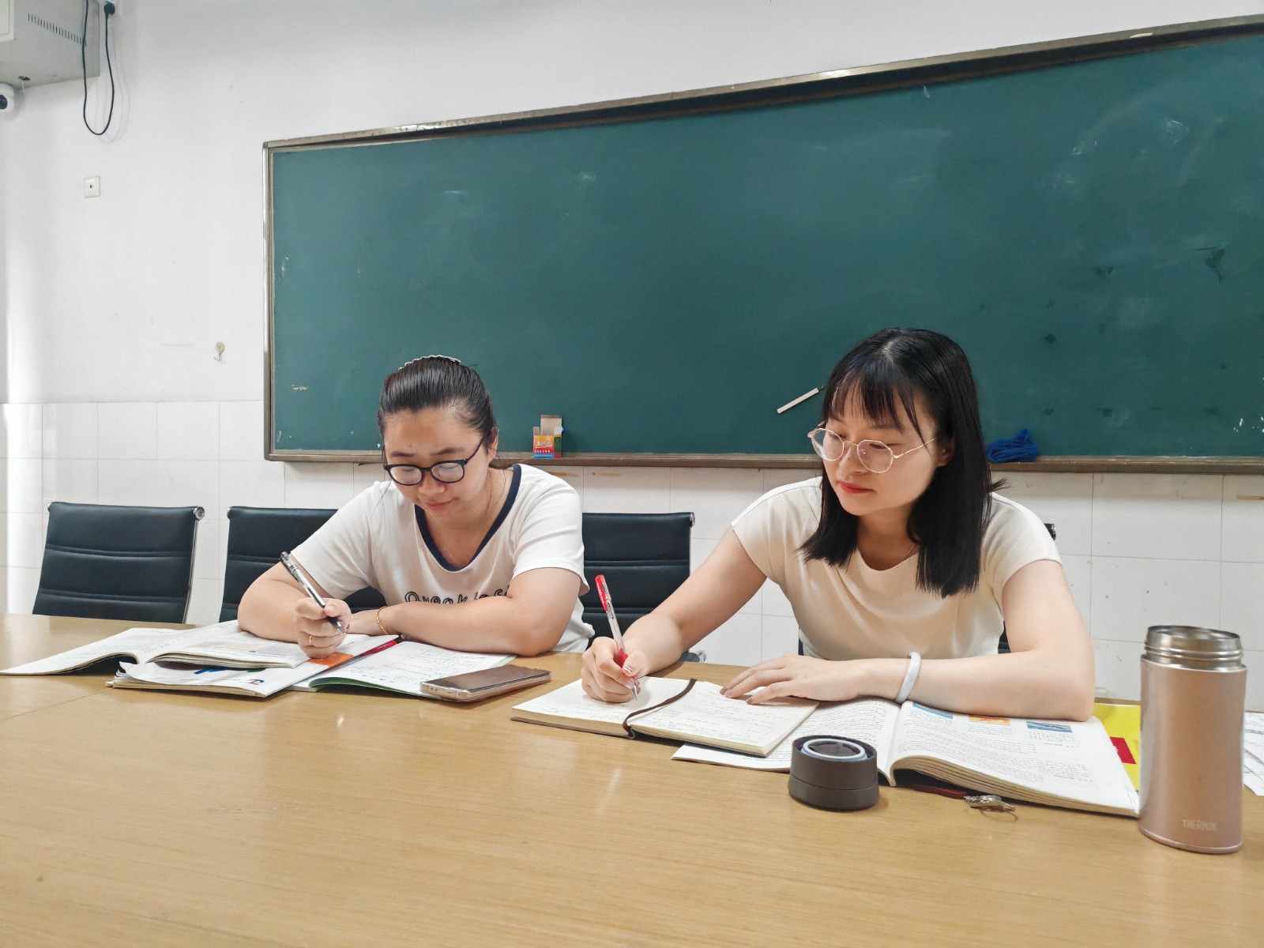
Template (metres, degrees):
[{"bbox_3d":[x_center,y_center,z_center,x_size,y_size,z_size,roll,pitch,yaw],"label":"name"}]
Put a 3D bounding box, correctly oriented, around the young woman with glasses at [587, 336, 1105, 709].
[{"bbox_3d":[0.312,0.419,1.292,0.560,1.196,0.860,1,1,17],"label":"young woman with glasses"}]

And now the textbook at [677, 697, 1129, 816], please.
[{"bbox_3d":[0.271,0.253,0.933,0.392,0.034,0.296,1,1,19],"label":"textbook"}]

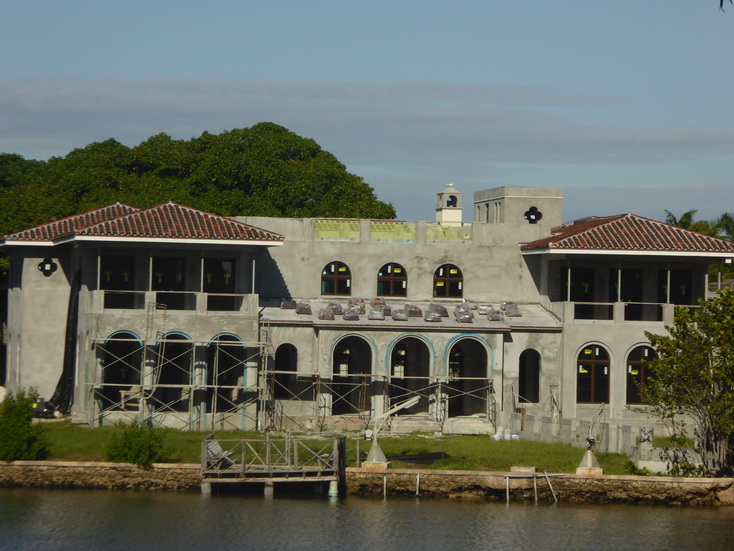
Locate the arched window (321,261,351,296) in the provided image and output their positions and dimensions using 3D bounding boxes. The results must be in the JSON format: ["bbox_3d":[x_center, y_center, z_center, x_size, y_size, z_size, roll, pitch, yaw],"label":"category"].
[{"bbox_3d":[-1.357,0.138,174.603,1.354,1.540,0.150,1,-1,-10],"label":"arched window"}]

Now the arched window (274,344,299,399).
[{"bbox_3d":[-3.465,4.164,169.935,1.008,2.438,0.200,1,-1,-10],"label":"arched window"}]

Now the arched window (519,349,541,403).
[{"bbox_3d":[7.159,4.405,171.808,0.985,2.364,0.200,1,-1,-10],"label":"arched window"}]

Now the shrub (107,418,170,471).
[{"bbox_3d":[-8.224,6.030,140.000,2.280,1.850,2.000,1,-1,0],"label":"shrub"}]

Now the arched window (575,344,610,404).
[{"bbox_3d":[9.941,4.329,171.843,1.483,2.588,0.180,1,-1,-10],"label":"arched window"}]

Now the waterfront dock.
[{"bbox_3d":[-3.288,6.664,138.000,5.050,2.150,3.200,1,-1,0],"label":"waterfront dock"}]

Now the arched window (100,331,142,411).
[{"bbox_3d":[-10.462,4.095,168.244,1.766,3.473,0.300,1,-1,-10],"label":"arched window"}]

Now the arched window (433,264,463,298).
[{"bbox_3d":[3.645,0.255,175.485,1.367,1.512,0.150,1,-1,-10],"label":"arched window"}]

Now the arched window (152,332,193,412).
[{"bbox_3d":[-8.315,4.147,168.622,1.730,3.438,0.300,1,-1,-10],"label":"arched window"}]

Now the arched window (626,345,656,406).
[{"bbox_3d":[12.125,4.389,172.228,1.467,2.590,0.180,1,-1,-10],"label":"arched window"}]

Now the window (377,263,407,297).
[{"bbox_3d":[1.137,0.196,175.043,1.361,1.526,0.150,1,-1,-10],"label":"window"}]

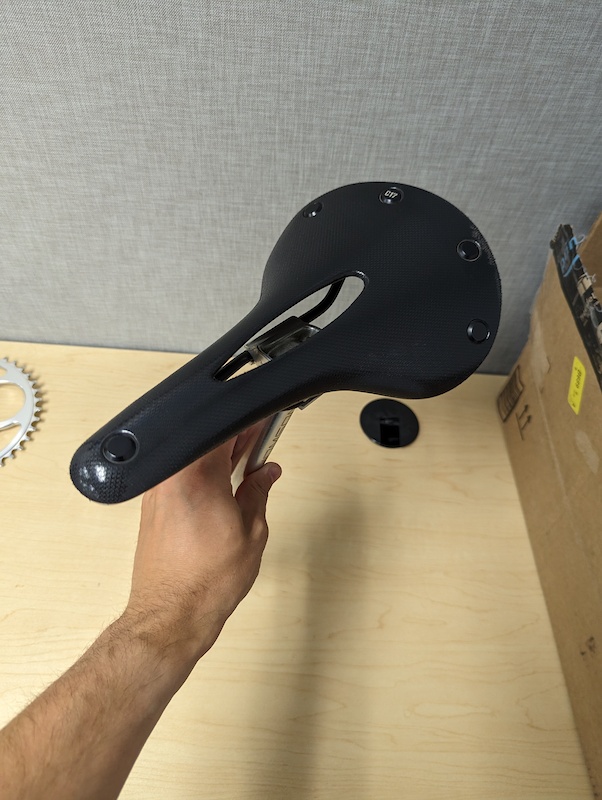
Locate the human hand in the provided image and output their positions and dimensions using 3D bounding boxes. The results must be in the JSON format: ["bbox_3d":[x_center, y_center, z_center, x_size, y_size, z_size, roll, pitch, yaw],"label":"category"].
[{"bbox_3d":[-0.075,0.097,0.415,0.105,0.088,0.160,7,69,28],"label":"human hand"}]

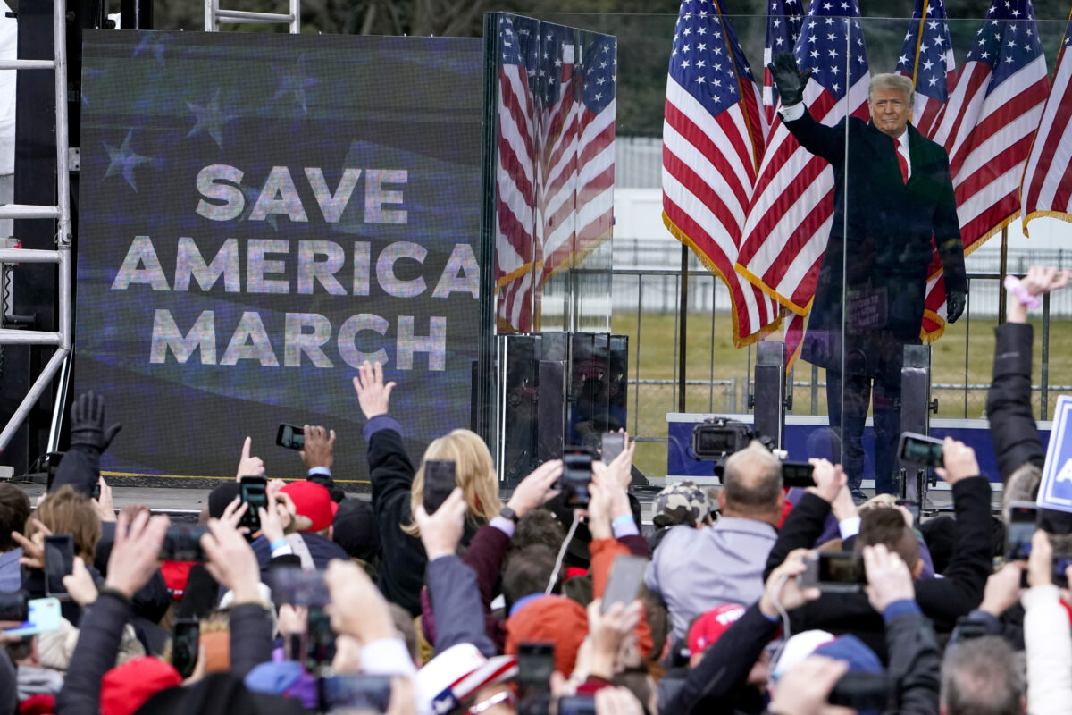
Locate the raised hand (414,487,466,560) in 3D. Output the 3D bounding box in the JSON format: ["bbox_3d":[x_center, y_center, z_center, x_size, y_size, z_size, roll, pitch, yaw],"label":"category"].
[{"bbox_3d":[-0.234,0.403,24.500,0.120,0.178,0.085,1,1,0],"label":"raised hand"}]

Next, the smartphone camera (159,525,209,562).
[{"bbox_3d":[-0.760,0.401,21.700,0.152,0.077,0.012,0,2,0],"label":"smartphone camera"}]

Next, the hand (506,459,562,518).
[{"bbox_3d":[0.001,0.344,26.300,0.090,0.180,0.080,37,-14,32],"label":"hand"}]

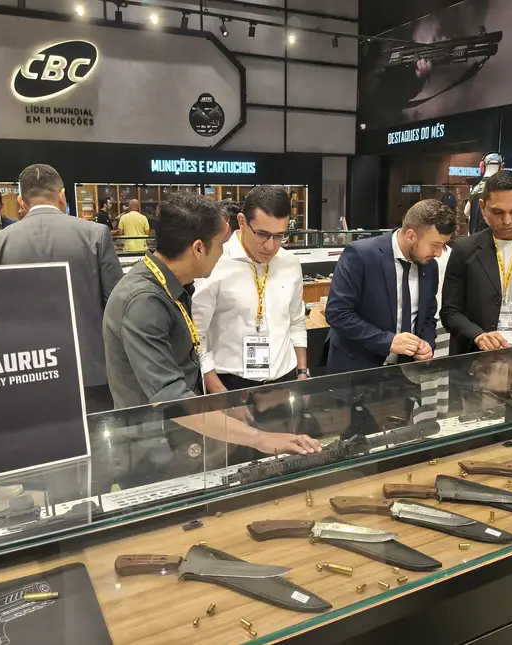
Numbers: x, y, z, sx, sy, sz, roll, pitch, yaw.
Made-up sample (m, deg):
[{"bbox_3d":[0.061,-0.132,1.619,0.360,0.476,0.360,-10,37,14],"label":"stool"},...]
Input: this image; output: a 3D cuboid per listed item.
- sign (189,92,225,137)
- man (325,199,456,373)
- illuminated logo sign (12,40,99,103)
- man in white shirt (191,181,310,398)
[{"bbox_3d":[-0.823,-3.484,9.602,0.655,0.701,0.050,-7,13,-29],"label":"sign"},{"bbox_3d":[0.483,0.364,2.183,0.530,1.626,0.480,-7,13,-27],"label":"man"},{"bbox_3d":[-2.901,-3.653,8.330,1.192,0.825,0.100,-7,13,-29],"label":"illuminated logo sign"},{"bbox_3d":[-0.002,0.334,2.214,0.500,1.688,0.370,-6,13,-22],"label":"man in white shirt"}]

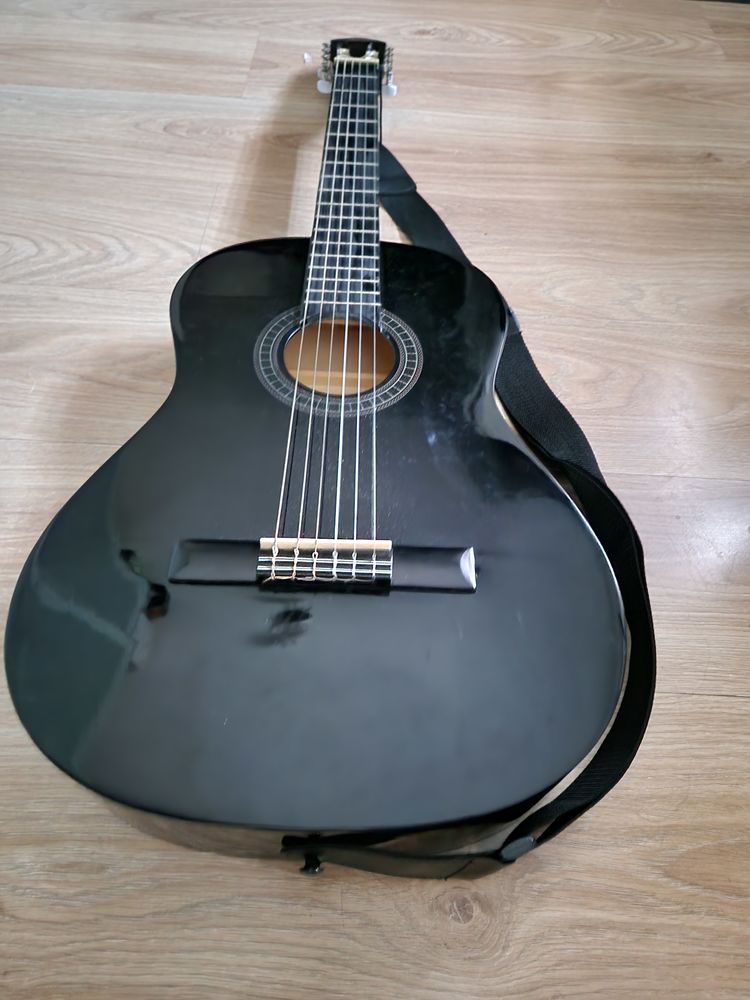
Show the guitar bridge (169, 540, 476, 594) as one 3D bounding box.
[{"bbox_3d":[-0.031,0.041,0.406,0.187,0.011,0.031,2,57,-1],"label":"guitar bridge"}]

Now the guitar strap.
[{"bbox_3d":[0.078,-0.128,0.599,0.255,0.072,0.820,2,57,-1],"label":"guitar strap"}]

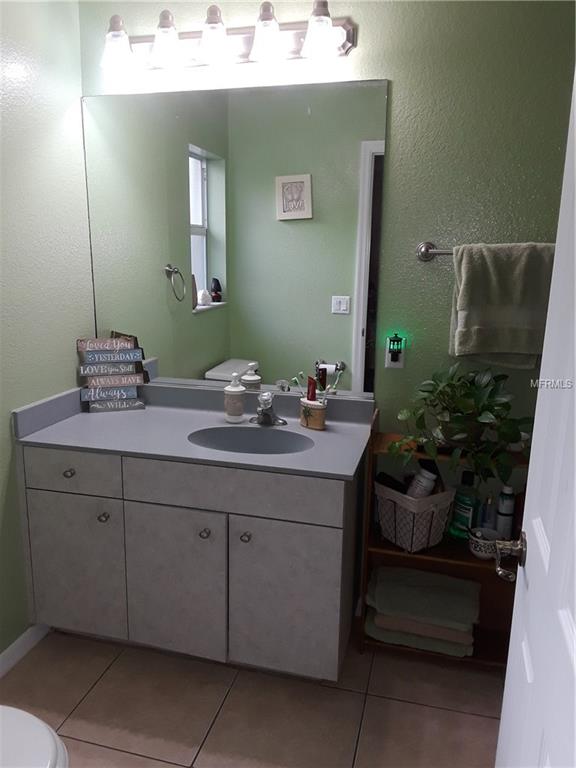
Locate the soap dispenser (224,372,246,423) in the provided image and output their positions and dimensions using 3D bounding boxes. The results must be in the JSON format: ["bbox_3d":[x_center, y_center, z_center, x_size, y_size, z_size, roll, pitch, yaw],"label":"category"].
[{"bbox_3d":[-0.202,0.048,2.416,0.080,0.190,0.080,2,12,6],"label":"soap dispenser"}]

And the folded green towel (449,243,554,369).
[{"bbox_3d":[0.726,-0.271,2.125,0.330,0.415,0.075,4,13,14],"label":"folded green towel"}]

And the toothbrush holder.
[{"bbox_3d":[0.098,0.117,2.352,0.073,0.092,0.115,-9,16,-39],"label":"toothbrush holder"}]

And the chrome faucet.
[{"bbox_3d":[-0.082,0.100,2.323,0.148,0.132,0.145,4,13,14],"label":"chrome faucet"}]

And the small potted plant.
[{"bbox_3d":[0.586,0.120,2.120,0.485,0.375,0.340,4,13,14],"label":"small potted plant"}]

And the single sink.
[{"bbox_3d":[-0.131,0.260,2.200,0.454,0.130,0.308,4,13,14],"label":"single sink"}]

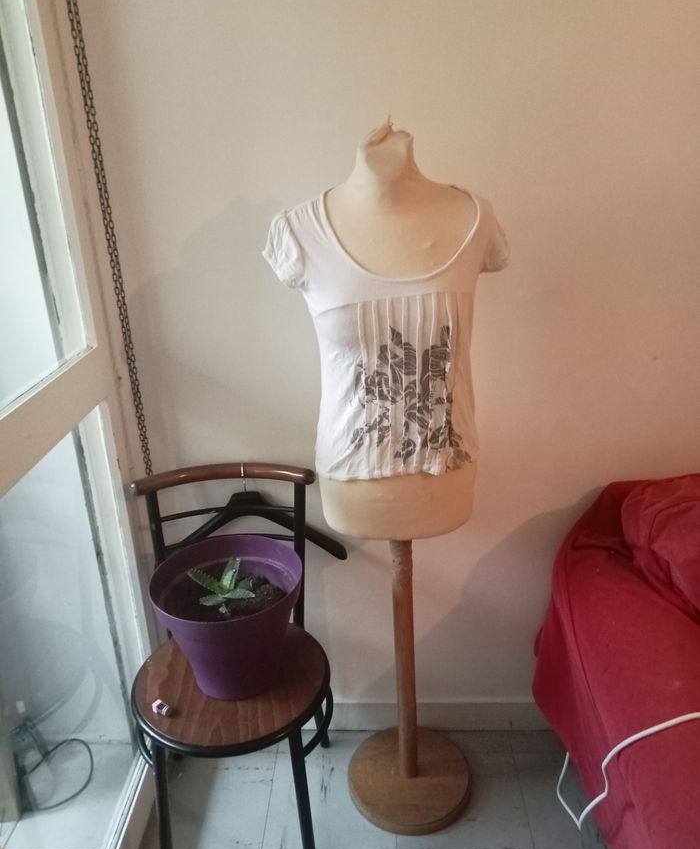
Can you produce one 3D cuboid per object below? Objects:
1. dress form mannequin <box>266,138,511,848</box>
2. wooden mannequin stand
[{"bbox_3d":[0.094,0.190,1.527,0.430,1.480,0.290,-6,24,-9],"label":"dress form mannequin"},{"bbox_3d":[0.130,0.532,1.677,0.288,0.730,0.288,-1,23,3],"label":"wooden mannequin stand"}]

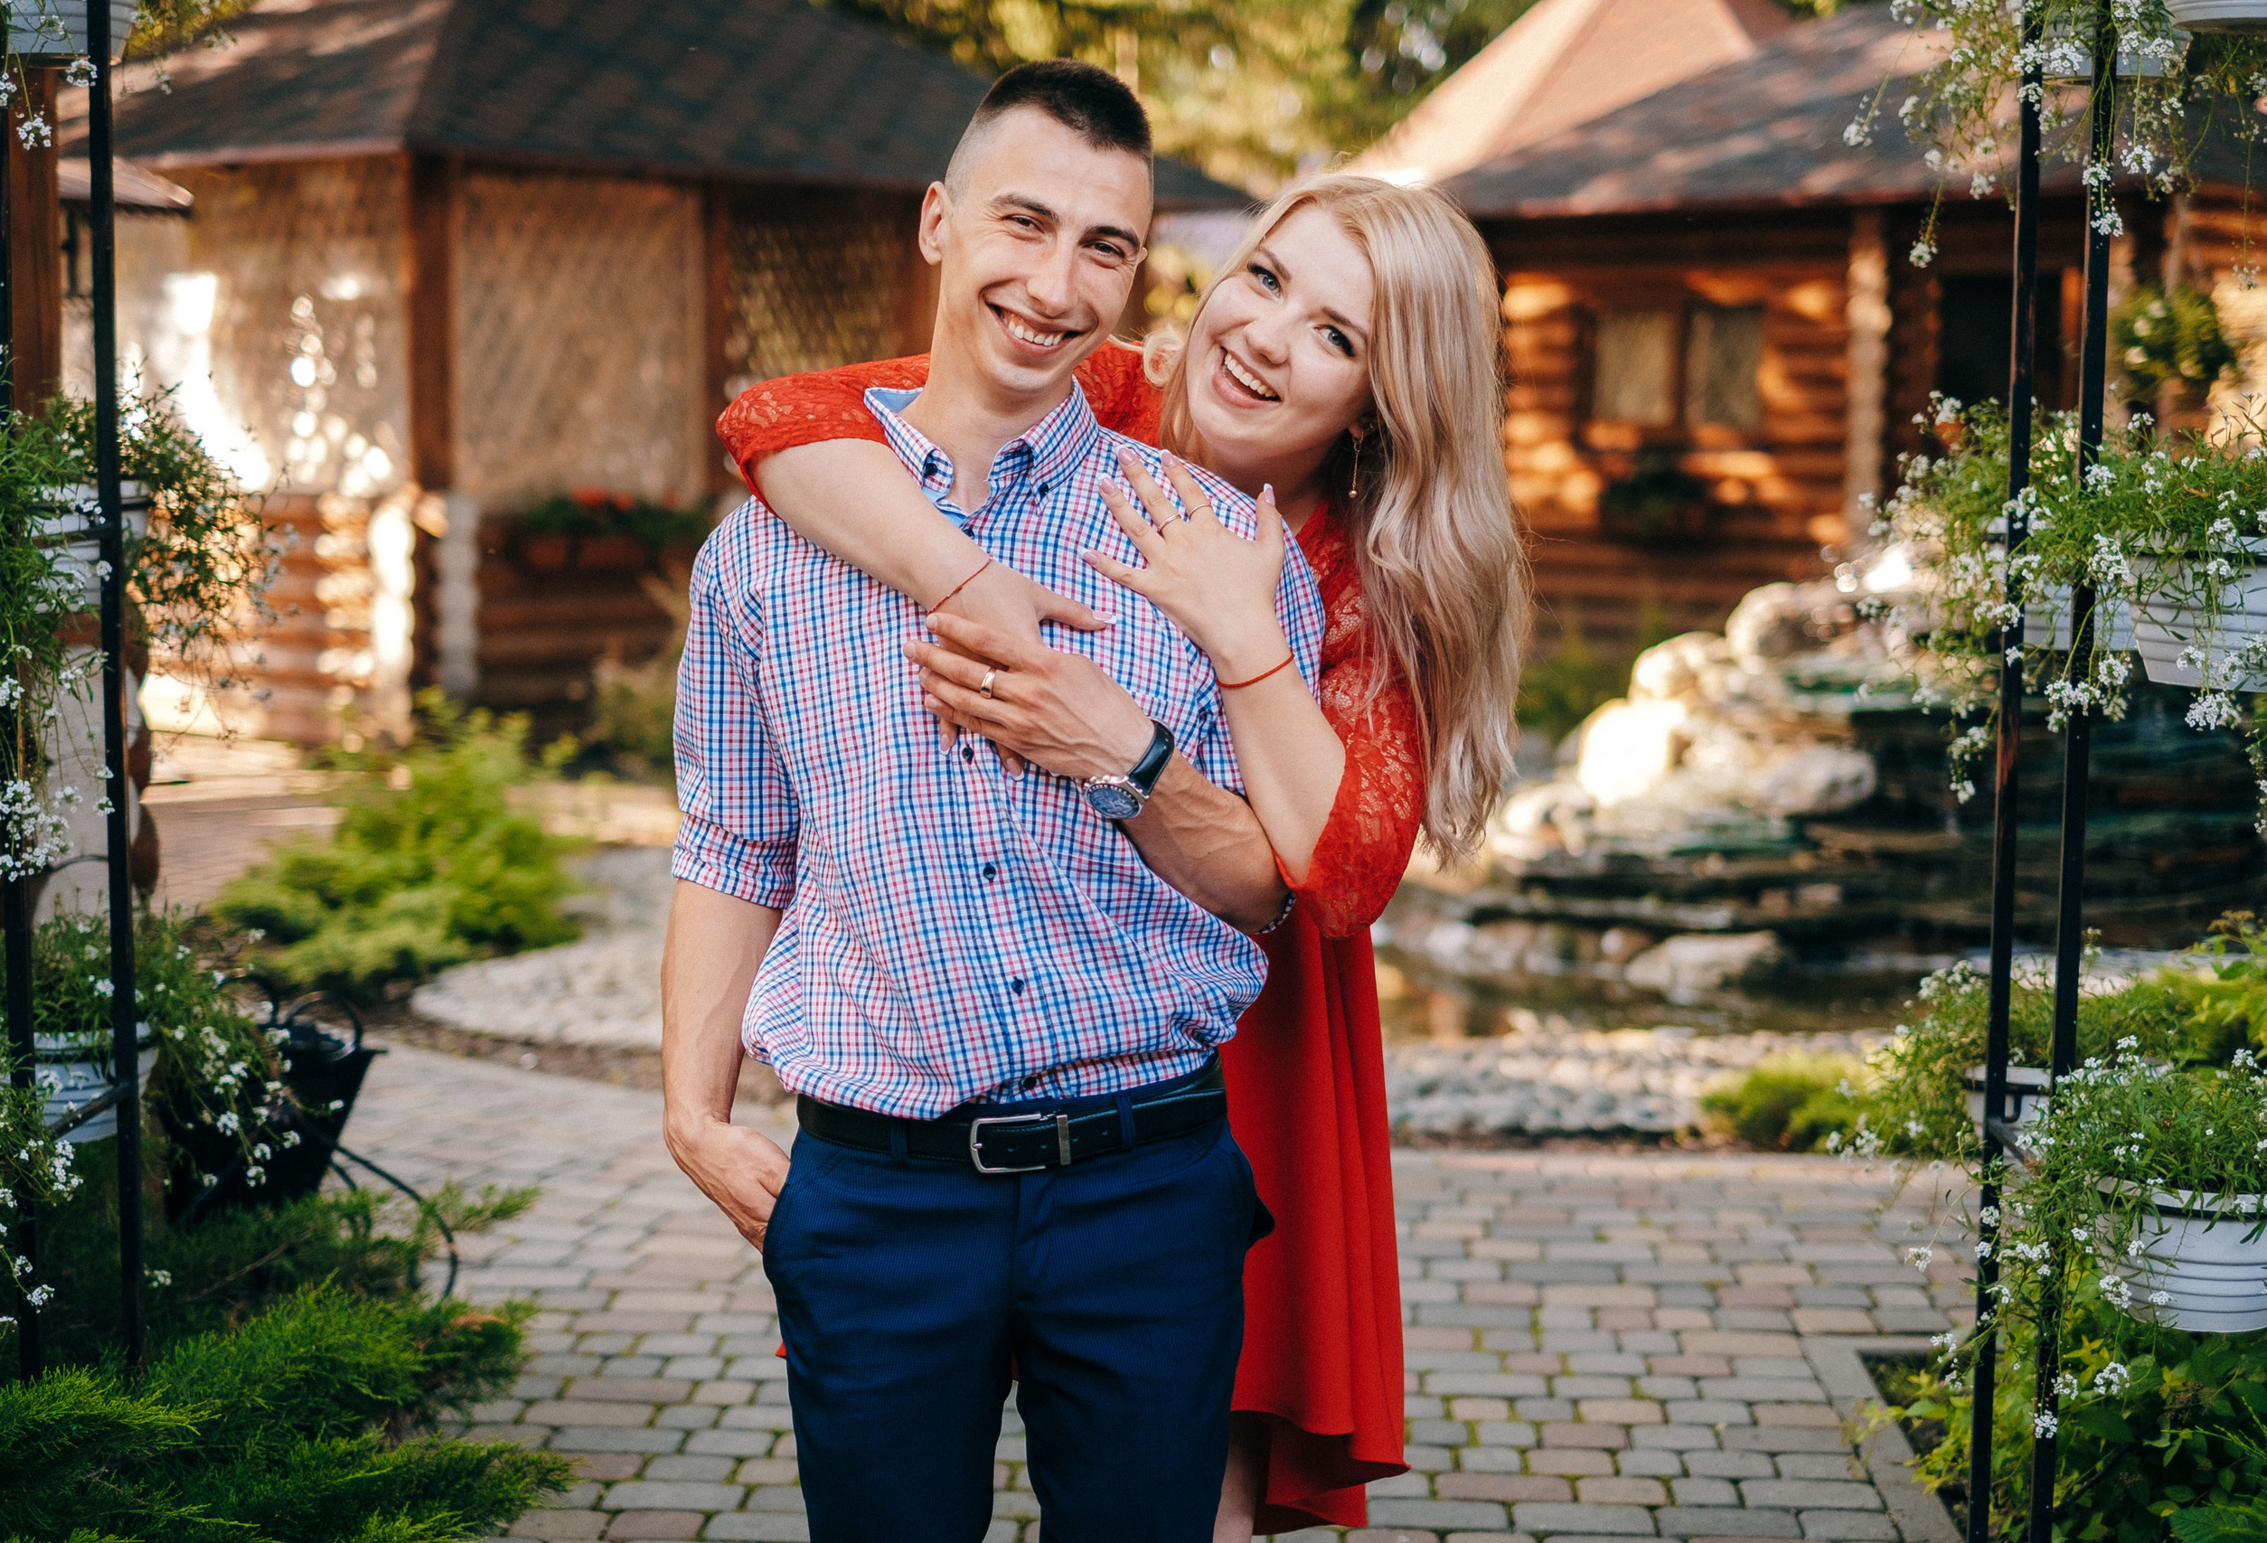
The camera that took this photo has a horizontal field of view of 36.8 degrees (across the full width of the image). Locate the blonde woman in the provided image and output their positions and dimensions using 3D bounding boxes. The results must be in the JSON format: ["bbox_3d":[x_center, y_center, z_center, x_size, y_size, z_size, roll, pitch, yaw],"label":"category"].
[{"bbox_3d":[-0.010,0.371,2.580,0.600,1.620,0.550,2,6,10],"label":"blonde woman"}]

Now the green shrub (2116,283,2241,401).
[{"bbox_3d":[4.440,-1.815,14.500,0.540,0.520,0.500,1,6,0],"label":"green shrub"}]

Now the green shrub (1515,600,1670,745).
[{"bbox_3d":[2.100,-0.450,15.800,0.850,0.720,0.750,1,6,0],"label":"green shrub"}]

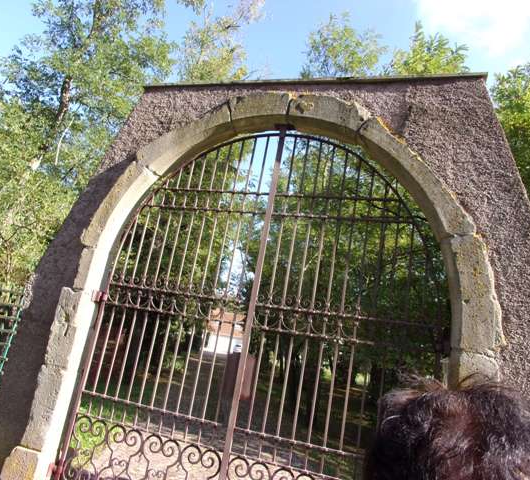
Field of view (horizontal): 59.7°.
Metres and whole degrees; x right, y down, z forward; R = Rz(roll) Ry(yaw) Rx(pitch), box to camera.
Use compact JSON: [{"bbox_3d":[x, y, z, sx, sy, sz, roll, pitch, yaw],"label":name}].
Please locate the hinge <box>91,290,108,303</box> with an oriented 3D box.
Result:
[{"bbox_3d":[-1.736,0.593,4.849,0.125,0.100,0.065,5,-15,19],"label":"hinge"}]

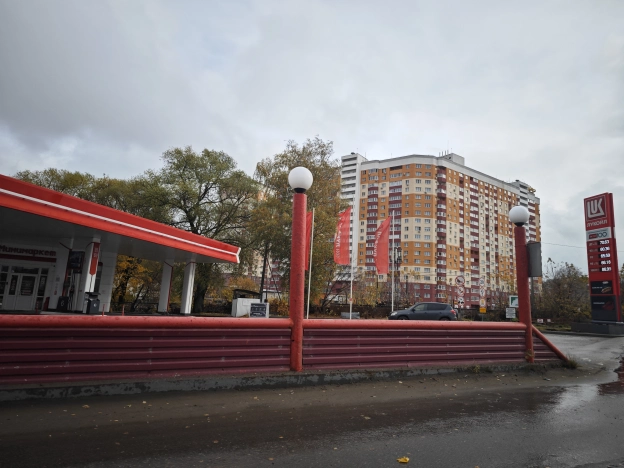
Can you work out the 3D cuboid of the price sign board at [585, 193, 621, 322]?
[{"bbox_3d":[16.084,1.297,23.148,0.380,7.086,1.380,6,-11,-15],"label":"price sign board"}]

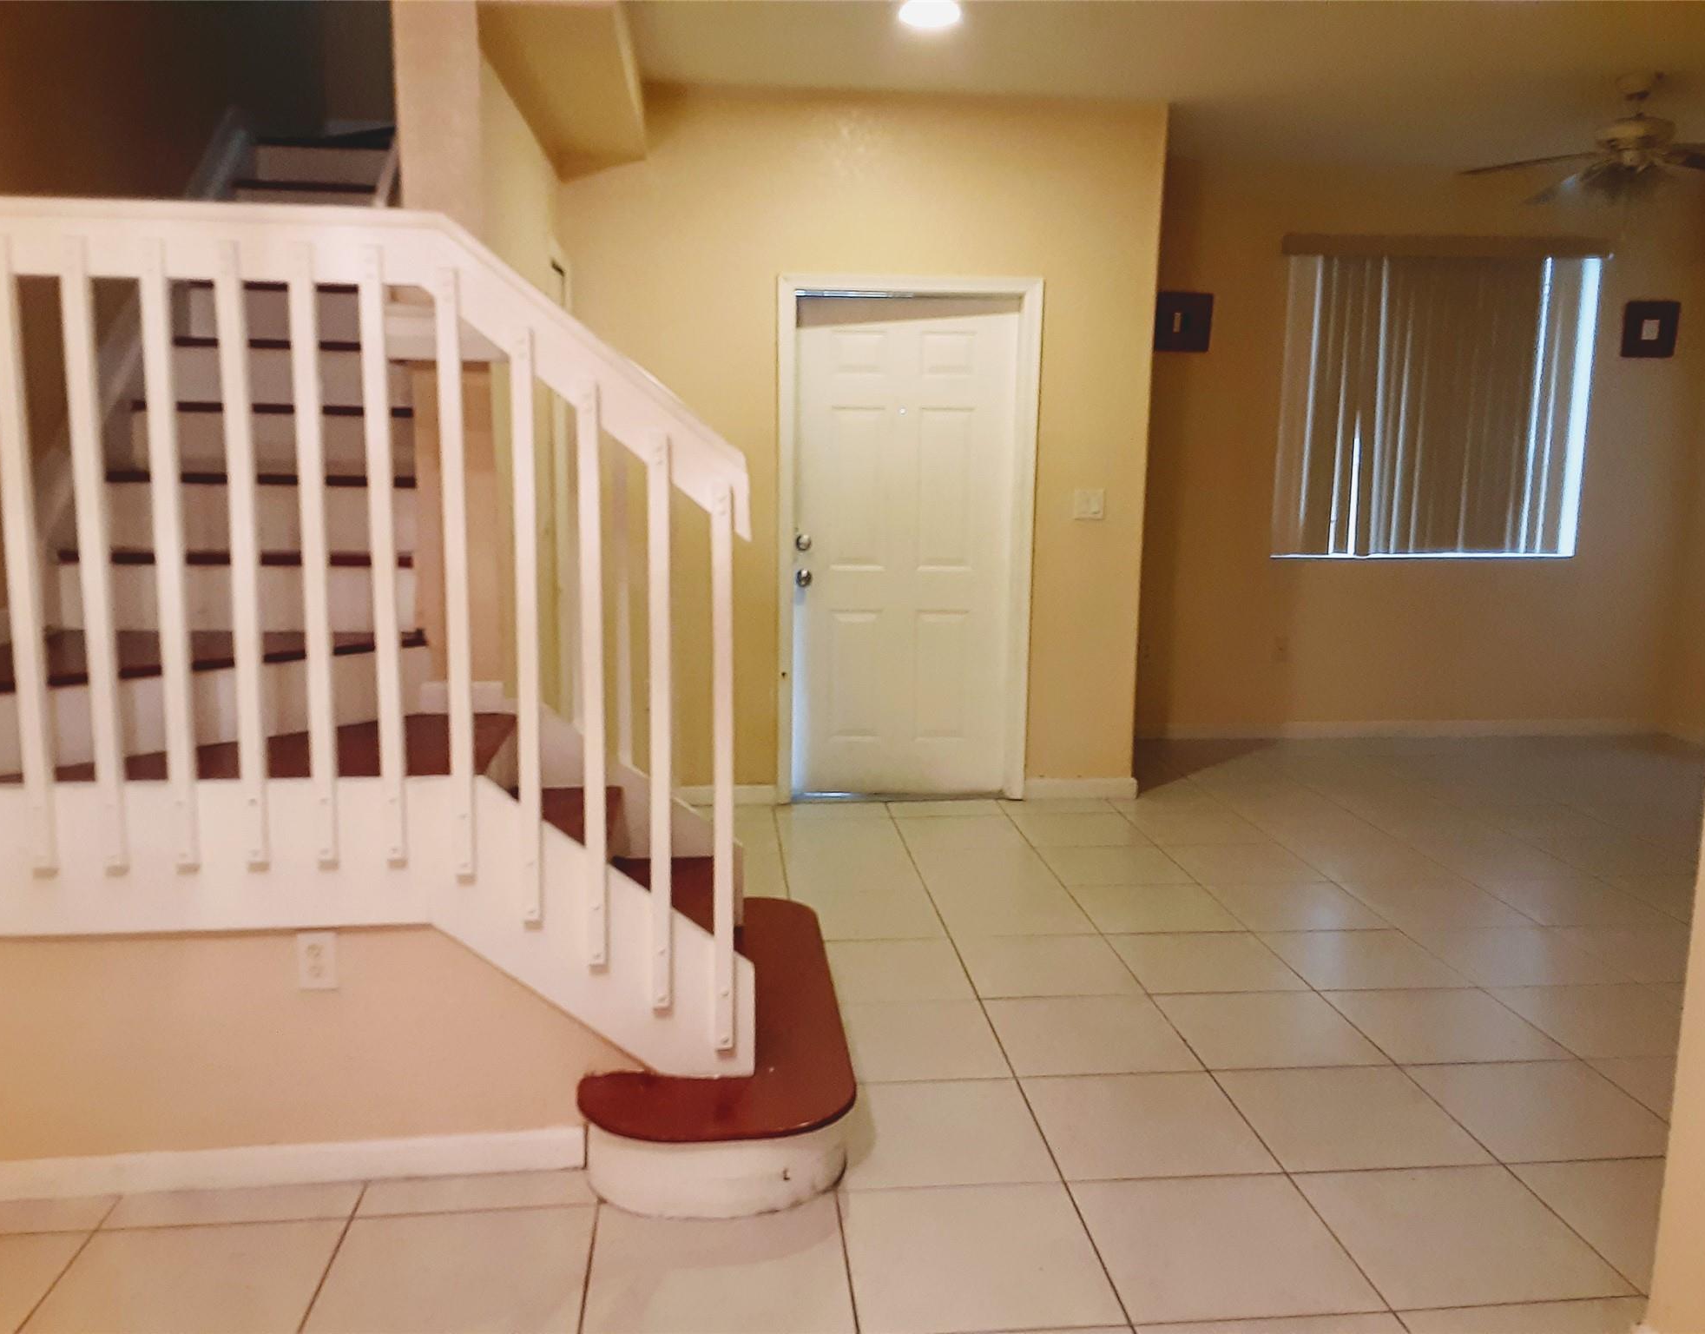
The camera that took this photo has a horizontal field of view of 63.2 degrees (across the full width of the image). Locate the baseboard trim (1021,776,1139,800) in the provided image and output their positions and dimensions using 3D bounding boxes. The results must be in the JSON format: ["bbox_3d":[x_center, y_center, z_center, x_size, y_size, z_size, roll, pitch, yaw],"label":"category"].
[{"bbox_3d":[0.954,0.506,5.781,0.481,0.091,0.020,0,9,-5],"label":"baseboard trim"}]

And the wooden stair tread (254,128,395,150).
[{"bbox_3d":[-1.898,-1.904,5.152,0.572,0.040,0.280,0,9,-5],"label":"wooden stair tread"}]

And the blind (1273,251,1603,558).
[{"bbox_3d":[2.882,-1.288,6.862,1.596,1.510,0.100,0,9,-5],"label":"blind"}]

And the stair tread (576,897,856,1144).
[{"bbox_3d":[-0.309,0.770,3.218,0.558,0.033,1.332,0,9,-5],"label":"stair tread"}]

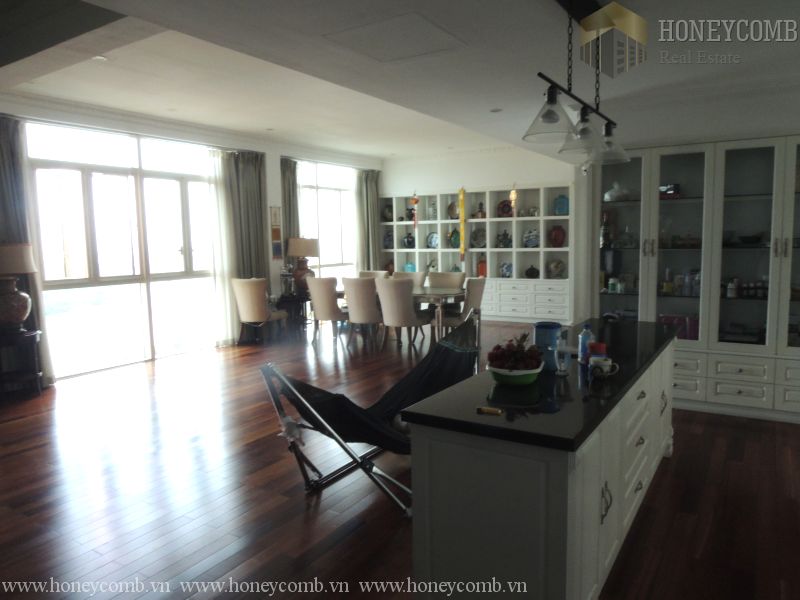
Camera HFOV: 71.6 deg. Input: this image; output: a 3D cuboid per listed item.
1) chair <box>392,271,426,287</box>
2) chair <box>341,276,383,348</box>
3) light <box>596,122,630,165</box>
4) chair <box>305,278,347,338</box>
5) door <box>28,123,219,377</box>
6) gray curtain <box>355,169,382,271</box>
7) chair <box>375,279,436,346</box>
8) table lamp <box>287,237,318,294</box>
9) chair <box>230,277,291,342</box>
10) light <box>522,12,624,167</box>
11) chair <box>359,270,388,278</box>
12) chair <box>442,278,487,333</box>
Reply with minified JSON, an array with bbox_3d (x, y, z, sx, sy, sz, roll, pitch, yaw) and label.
[{"bbox_3d":[-0.016,0.075,9.186,0.590,1.000,0.660,3,7,33],"label":"chair"},{"bbox_3d":[-0.450,0.171,8.379,0.540,1.020,0.630,3,7,33],"label":"chair"},{"bbox_3d":[1.277,-0.963,3.384,0.250,0.240,0.250,3,7,33],"label":"light"},{"bbox_3d":[-0.995,0.142,8.773,0.590,1.000,0.660,3,8,36],"label":"chair"},{"bbox_3d":[-3.430,-0.649,7.457,0.120,2.970,2.680,3,7,33],"label":"door"},{"bbox_3d":[-0.613,-1.163,11.488,0.200,2.980,0.680,3,7,33],"label":"gray curtain"},{"bbox_3d":[0.114,0.174,8.244,0.590,1.000,0.660,3,7,34],"label":"chair"},{"bbox_3d":[-1.663,-0.586,9.603,0.520,0.950,0.520,-1,6,0],"label":"table lamp"},{"bbox_3d":[-2.171,0.160,8.864,0.590,1.000,0.660,1,7,24],"label":"chair"},{"bbox_3d":[0.985,-1.124,2.948,0.250,0.680,1.450,3,8,33],"label":"light"},{"bbox_3d":[-0.607,0.047,9.578,0.590,1.000,0.660,3,7,33],"label":"chair"},{"bbox_3d":[0.892,0.179,8.034,0.630,1.020,0.540,3,7,33],"label":"chair"}]

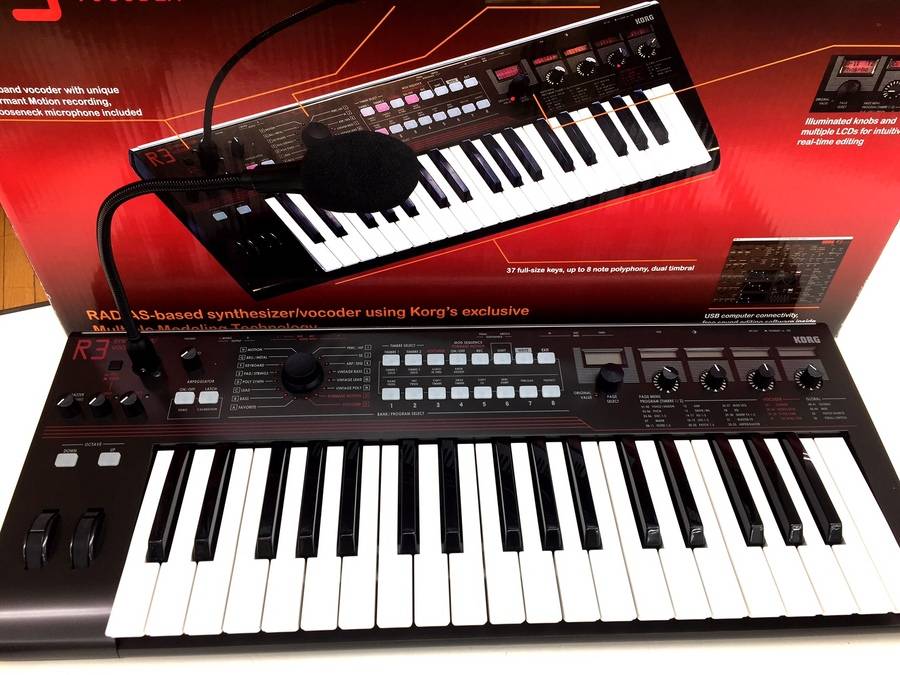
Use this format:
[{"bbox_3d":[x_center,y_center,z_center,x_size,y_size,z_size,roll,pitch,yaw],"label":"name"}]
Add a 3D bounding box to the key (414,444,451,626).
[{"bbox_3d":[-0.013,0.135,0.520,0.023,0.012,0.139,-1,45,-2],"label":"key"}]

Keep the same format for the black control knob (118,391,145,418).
[{"bbox_3d":[-0.240,0.051,0.571,0.013,0.015,0.013,-1,49,-2],"label":"black control knob"}]

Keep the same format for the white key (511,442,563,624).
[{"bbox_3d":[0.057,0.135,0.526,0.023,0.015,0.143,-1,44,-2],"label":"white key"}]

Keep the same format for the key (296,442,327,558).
[{"bbox_3d":[-0.096,0.111,0.528,0.013,0.012,0.089,-1,45,-2],"label":"key"}]

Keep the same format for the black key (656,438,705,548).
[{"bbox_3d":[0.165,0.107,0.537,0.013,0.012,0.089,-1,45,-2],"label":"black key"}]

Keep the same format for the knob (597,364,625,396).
[{"bbox_3d":[0.126,0.031,0.593,0.019,0.015,0.019,-1,51,-2],"label":"knob"}]

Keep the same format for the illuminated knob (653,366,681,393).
[{"bbox_3d":[0.172,0.032,0.595,0.021,0.014,0.021,-1,51,-2],"label":"illuminated knob"}]

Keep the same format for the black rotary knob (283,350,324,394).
[{"bbox_3d":[-0.116,0.026,0.591,0.034,0.017,0.034,-1,51,-2],"label":"black rotary knob"}]

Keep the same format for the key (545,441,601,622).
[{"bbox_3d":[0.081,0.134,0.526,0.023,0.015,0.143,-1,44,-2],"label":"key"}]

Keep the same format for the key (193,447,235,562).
[{"bbox_3d":[-0.164,0.112,0.524,0.014,0.013,0.088,-1,45,-2],"label":"key"}]

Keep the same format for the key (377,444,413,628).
[{"bbox_3d":[-0.037,0.135,0.521,0.022,0.014,0.141,-1,45,-2],"label":"key"}]

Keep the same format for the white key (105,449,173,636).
[{"bbox_3d":[-0.201,0.138,0.515,0.022,0.014,0.141,-1,45,-2],"label":"white key"}]

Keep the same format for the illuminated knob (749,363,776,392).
[{"bbox_3d":[0.250,0.031,0.597,0.021,0.014,0.021,-1,51,-2],"label":"illuminated knob"}]

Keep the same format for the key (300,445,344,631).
[{"bbox_3d":[-0.084,0.136,0.519,0.022,0.014,0.141,-1,45,-2],"label":"key"}]

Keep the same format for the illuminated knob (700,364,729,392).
[{"bbox_3d":[0.211,0.031,0.596,0.021,0.014,0.021,-1,51,-2],"label":"illuminated knob"}]

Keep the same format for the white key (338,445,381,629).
[{"bbox_3d":[-0.060,0.136,0.520,0.022,0.014,0.141,-1,45,-2],"label":"white key"}]

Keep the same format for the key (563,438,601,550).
[{"bbox_3d":[0.095,0.108,0.535,0.014,0.013,0.090,-1,44,-2],"label":"key"}]

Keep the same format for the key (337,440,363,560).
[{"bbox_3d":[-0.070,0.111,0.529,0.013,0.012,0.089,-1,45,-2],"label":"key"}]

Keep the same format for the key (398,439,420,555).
[{"bbox_3d":[-0.029,0.110,0.531,0.014,0.013,0.090,-1,44,-2],"label":"key"}]

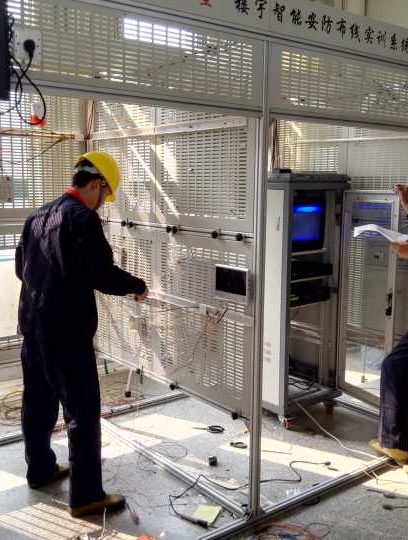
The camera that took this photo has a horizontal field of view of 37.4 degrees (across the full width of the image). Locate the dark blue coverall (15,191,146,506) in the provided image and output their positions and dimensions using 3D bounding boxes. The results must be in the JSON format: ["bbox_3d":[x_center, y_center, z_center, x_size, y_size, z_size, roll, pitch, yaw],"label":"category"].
[{"bbox_3d":[-0.602,0.359,3.016,0.630,1.460,0.550,-5,10,-37],"label":"dark blue coverall"}]

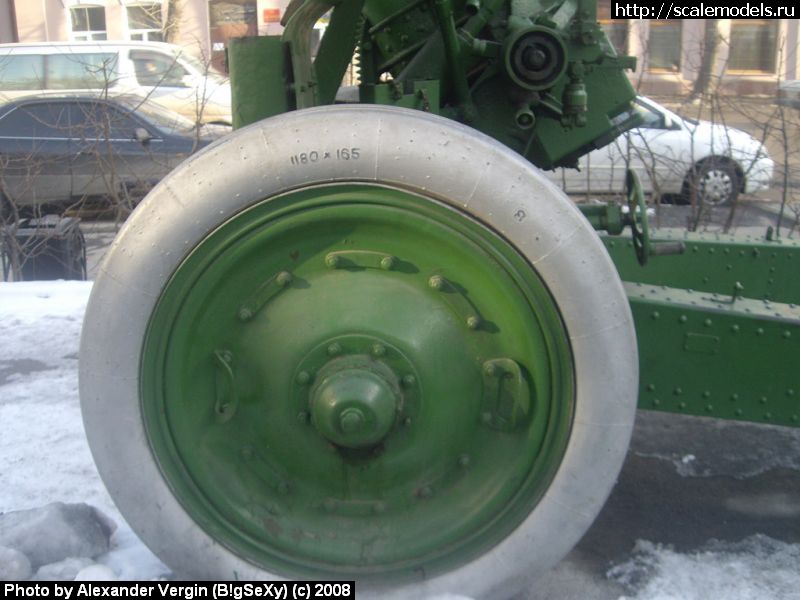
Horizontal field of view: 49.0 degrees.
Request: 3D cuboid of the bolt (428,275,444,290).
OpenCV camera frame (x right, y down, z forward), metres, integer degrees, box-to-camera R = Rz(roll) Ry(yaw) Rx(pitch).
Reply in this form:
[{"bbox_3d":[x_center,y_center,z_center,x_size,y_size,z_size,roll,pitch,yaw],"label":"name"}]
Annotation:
[{"bbox_3d":[0.074,-0.036,1.801,0.029,0.029,0.026,0,15,1],"label":"bolt"}]

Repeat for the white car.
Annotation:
[{"bbox_3d":[2.205,-1.898,10.504,4.400,1.450,1.700,1,15,3],"label":"white car"}]

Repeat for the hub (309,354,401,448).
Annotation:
[{"bbox_3d":[-0.091,0.217,1.761,0.187,0.187,0.127,0,15,1],"label":"hub"}]

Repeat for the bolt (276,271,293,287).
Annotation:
[{"bbox_3d":[-0.238,-0.044,1.803,0.029,0.029,0.026,0,15,1],"label":"bolt"}]

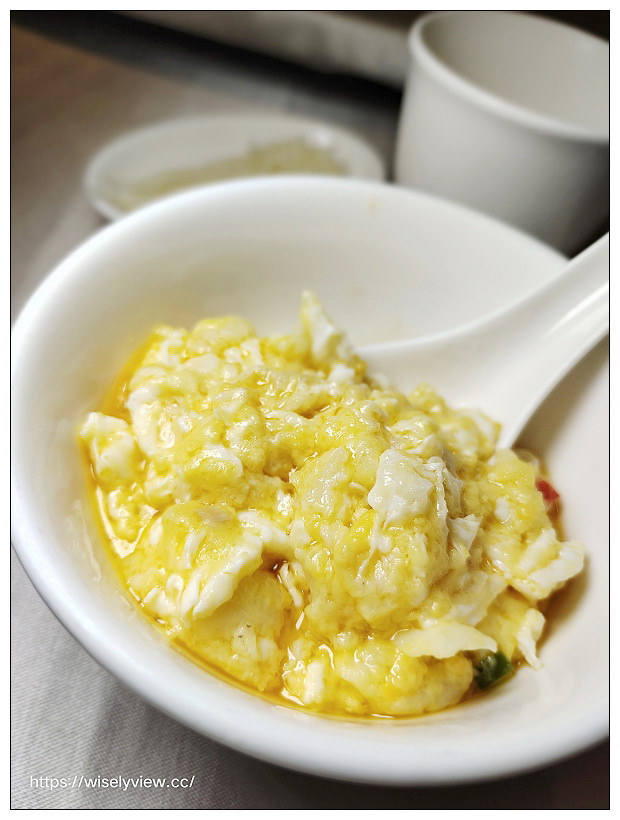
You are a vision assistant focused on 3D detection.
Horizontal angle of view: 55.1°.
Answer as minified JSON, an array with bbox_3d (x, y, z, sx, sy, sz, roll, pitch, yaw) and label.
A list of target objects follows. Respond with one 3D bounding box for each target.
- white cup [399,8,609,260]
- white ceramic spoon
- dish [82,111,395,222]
[{"bbox_3d":[0.061,-0.072,0.192,0.079,0.071,0.079,12,51,0],"label":"white cup"},{"bbox_3d":[0.043,-0.014,0.122,0.132,0.048,0.043,-20,48,-11],"label":"white ceramic spoon"},{"bbox_3d":[-0.021,-0.068,0.206,0.100,0.023,0.100,4,52,-6],"label":"dish"}]

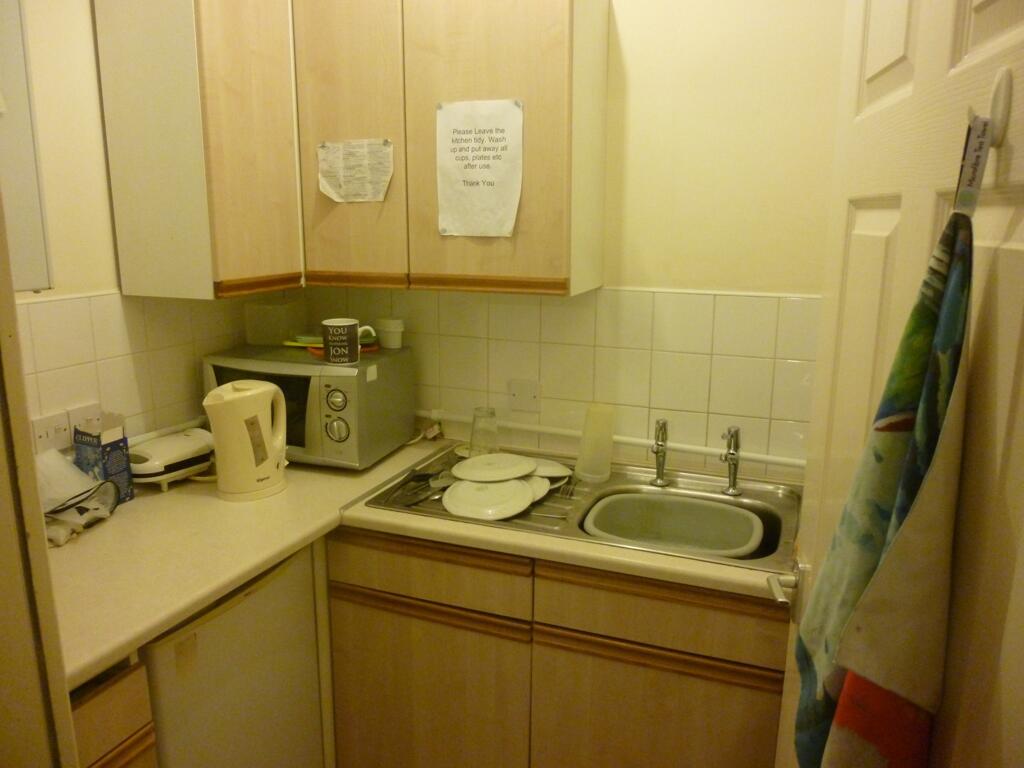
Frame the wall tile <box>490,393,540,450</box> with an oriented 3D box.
[{"bbox_3d":[0.004,0.103,2.077,0.148,0.148,0.010,5,13,20],"label":"wall tile"}]

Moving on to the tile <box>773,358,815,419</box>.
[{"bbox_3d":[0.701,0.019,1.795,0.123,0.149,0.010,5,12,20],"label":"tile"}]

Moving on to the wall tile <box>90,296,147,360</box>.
[{"bbox_3d":[-0.952,-0.139,1.792,0.010,0.149,0.149,5,12,20],"label":"wall tile"}]

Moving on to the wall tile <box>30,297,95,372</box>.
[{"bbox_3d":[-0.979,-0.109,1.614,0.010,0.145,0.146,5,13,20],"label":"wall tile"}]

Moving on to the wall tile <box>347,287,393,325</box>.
[{"bbox_3d":[-0.413,-0.228,2.158,0.148,0.145,0.010,5,13,20],"label":"wall tile"}]

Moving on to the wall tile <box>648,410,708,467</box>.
[{"bbox_3d":[0.428,0.142,1.925,0.149,0.149,0.010,5,12,20],"label":"wall tile"}]

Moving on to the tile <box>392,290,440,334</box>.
[{"bbox_3d":[-0.274,-0.217,2.114,0.148,0.148,0.010,5,13,20],"label":"tile"}]

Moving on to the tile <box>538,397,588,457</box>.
[{"bbox_3d":[0.146,0.114,2.018,0.148,0.148,0.010,5,13,20],"label":"tile"}]

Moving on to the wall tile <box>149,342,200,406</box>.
[{"bbox_3d":[-0.879,-0.019,1.916,0.010,0.148,0.146,5,13,20],"label":"wall tile"}]

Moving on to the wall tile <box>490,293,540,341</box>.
[{"bbox_3d":[0.009,-0.192,2.019,0.149,0.149,0.010,5,12,20],"label":"wall tile"}]

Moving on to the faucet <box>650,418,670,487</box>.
[{"bbox_3d":[0.357,0.175,1.786,0.055,0.163,0.125,5,12,20],"label":"faucet"}]

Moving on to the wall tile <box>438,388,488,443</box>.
[{"bbox_3d":[-0.137,0.091,2.132,0.149,0.149,0.010,5,12,20],"label":"wall tile"}]

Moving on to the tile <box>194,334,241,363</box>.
[{"bbox_3d":[-0.836,-0.050,2.083,0.010,0.148,0.148,5,13,20],"label":"tile"}]

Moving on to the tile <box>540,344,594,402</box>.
[{"bbox_3d":[0.147,-0.031,1.995,0.148,0.148,0.010,5,13,20],"label":"tile"}]

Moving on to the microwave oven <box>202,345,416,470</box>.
[{"bbox_3d":[-0.548,0.045,2.031,0.455,0.261,0.327,5,12,18],"label":"microwave oven"}]

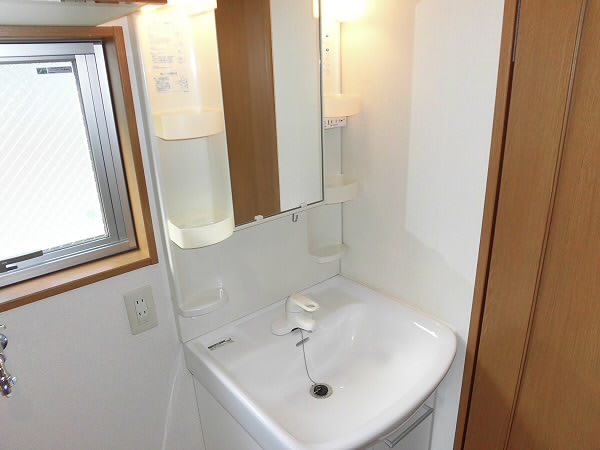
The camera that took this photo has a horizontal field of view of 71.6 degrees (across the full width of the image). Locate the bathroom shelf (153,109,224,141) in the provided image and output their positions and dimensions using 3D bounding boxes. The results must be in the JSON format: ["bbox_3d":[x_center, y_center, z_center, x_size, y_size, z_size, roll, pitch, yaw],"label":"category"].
[{"bbox_3d":[-0.243,-0.226,0.928,0.138,0.052,0.115,-18,25,-38],"label":"bathroom shelf"}]

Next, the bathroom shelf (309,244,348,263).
[{"bbox_3d":[0.096,0.098,1.400,0.141,0.025,0.069,-18,25,-38],"label":"bathroom shelf"}]

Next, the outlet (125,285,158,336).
[{"bbox_3d":[-0.404,0.221,1.065,0.070,0.117,0.010,-18,25,-38],"label":"outlet"}]

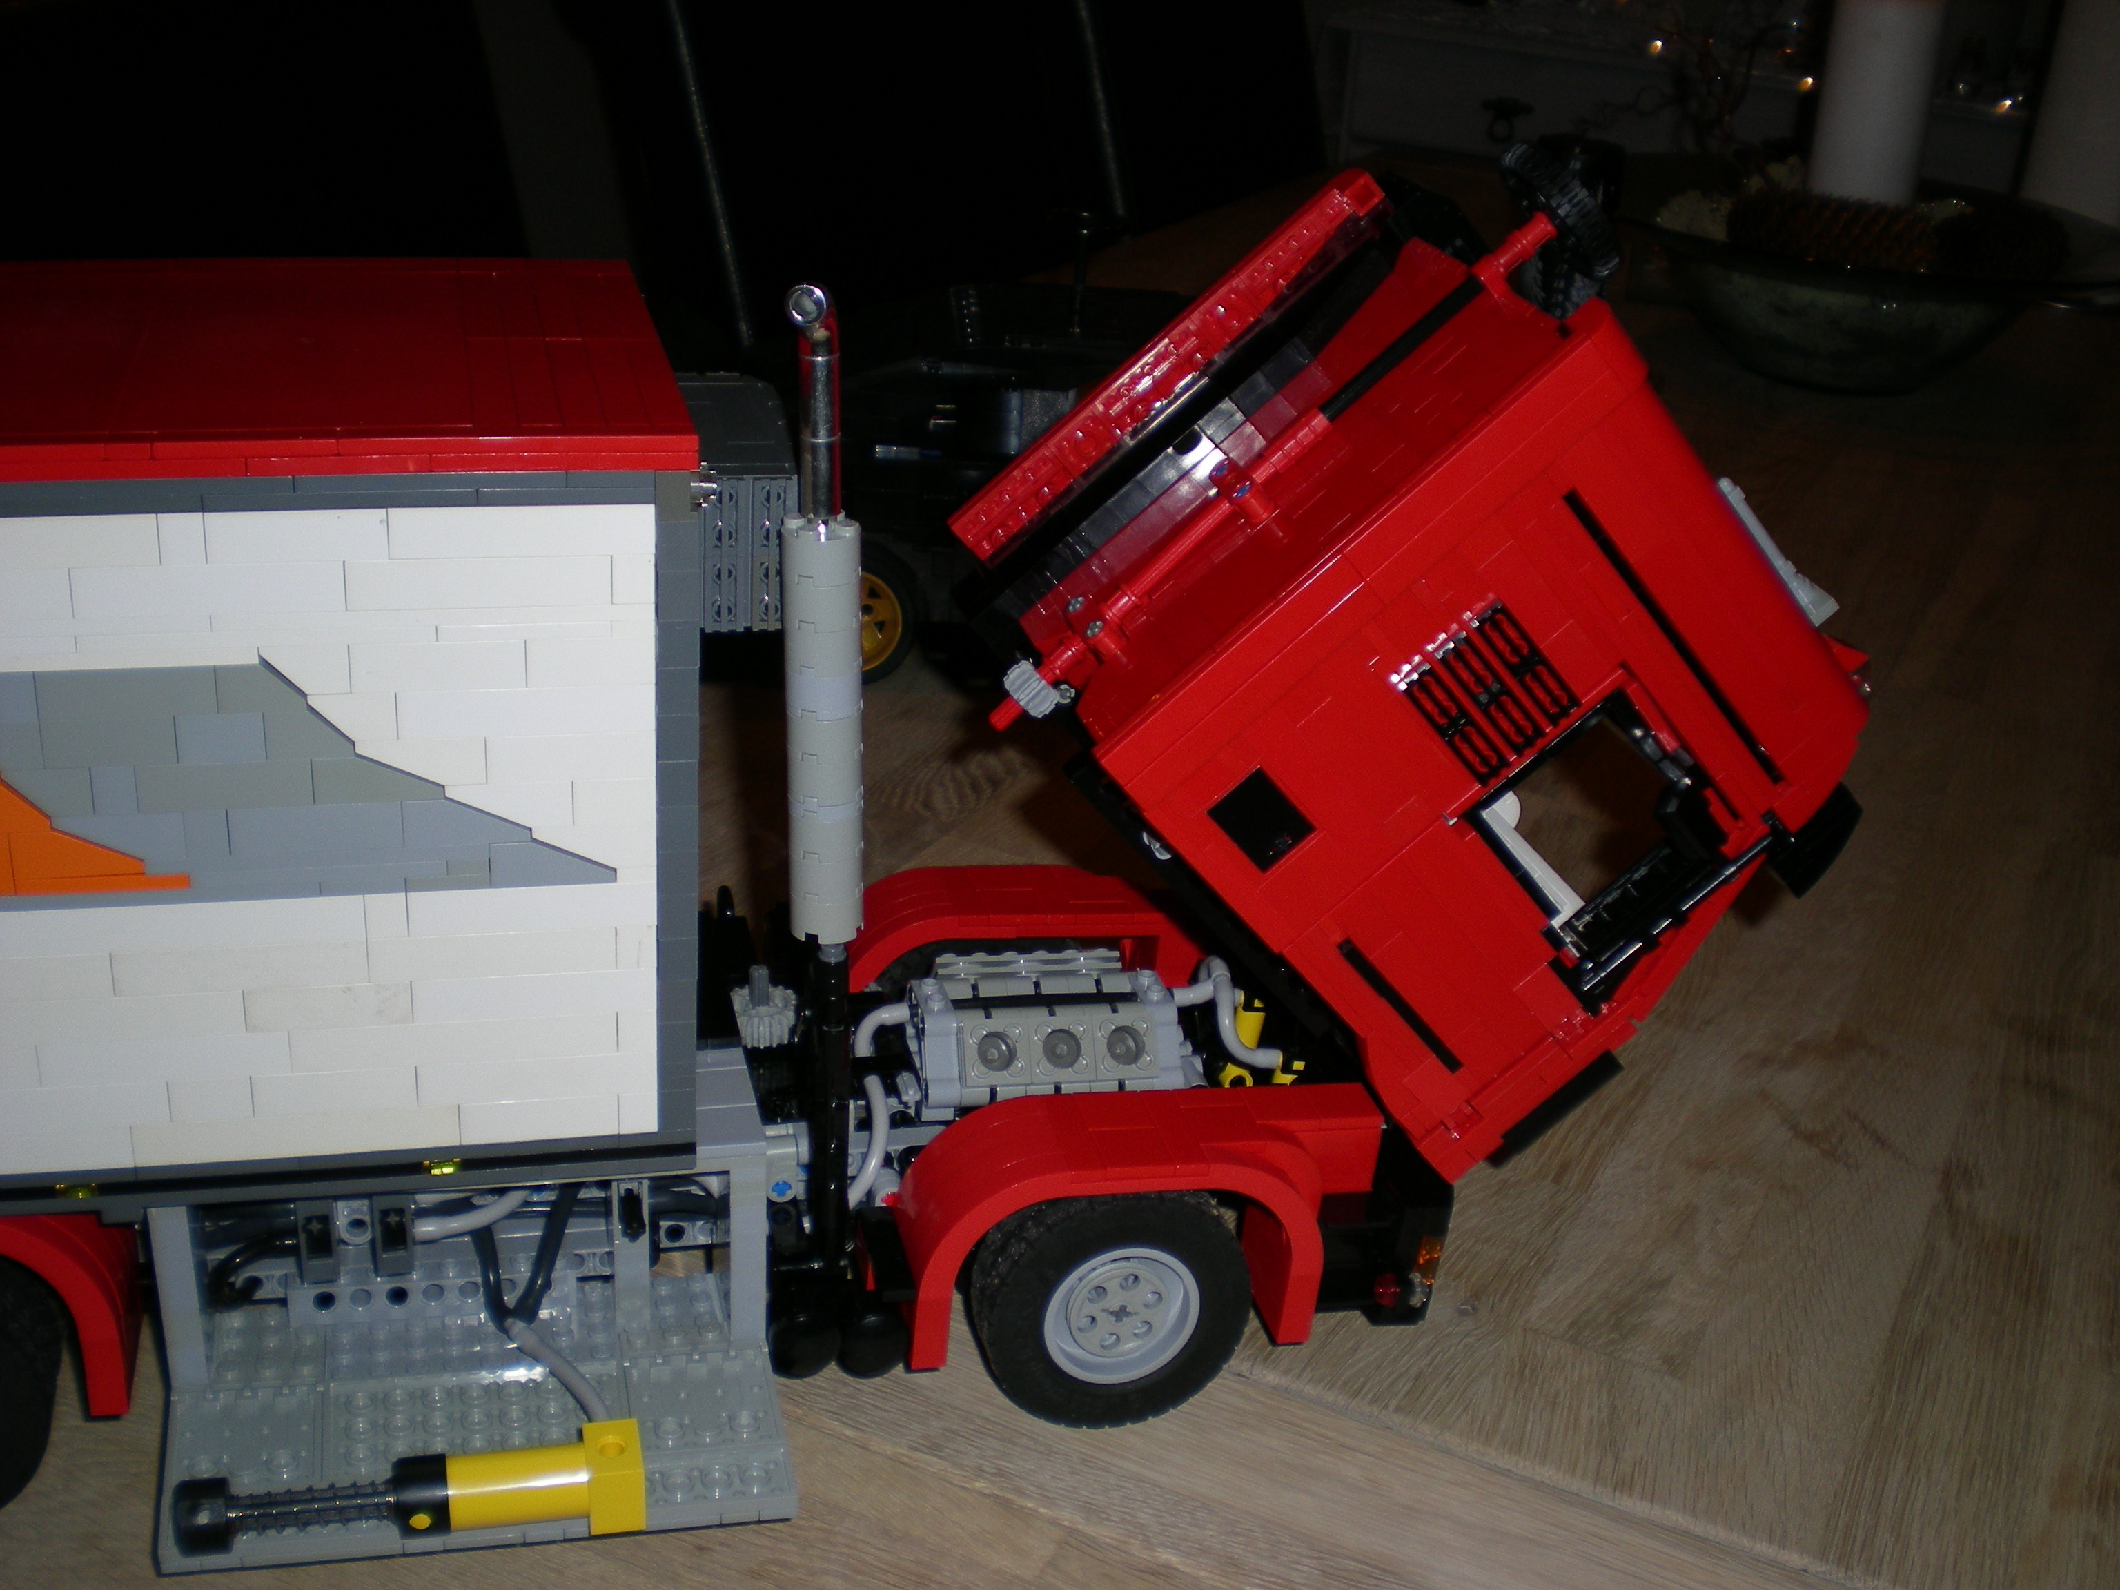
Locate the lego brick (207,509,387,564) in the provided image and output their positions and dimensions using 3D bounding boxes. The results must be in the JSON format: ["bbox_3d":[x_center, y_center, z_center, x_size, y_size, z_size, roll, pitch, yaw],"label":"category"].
[{"bbox_3d":[-0.141,-0.049,0.431,0.032,0.010,0.008,-2,22,-13],"label":"lego brick"}]

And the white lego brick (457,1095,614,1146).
[{"bbox_3d":[-0.108,0.066,0.483,0.032,0.010,0.008,-2,23,-14],"label":"white lego brick"}]

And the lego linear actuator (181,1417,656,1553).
[{"bbox_3d":[-0.130,0.143,0.470,0.091,0.016,0.016,-2,26,-15],"label":"lego linear actuator"}]

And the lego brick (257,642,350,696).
[{"bbox_3d":[-0.140,-0.025,0.433,0.016,0.010,0.008,-2,23,-14],"label":"lego brick"}]

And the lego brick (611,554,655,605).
[{"bbox_3d":[-0.081,-0.043,0.443,0.008,0.010,0.008,-2,23,-14],"label":"lego brick"}]

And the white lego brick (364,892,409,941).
[{"bbox_3d":[-0.132,0.022,0.457,0.008,0.010,0.008,-2,23,-14],"label":"white lego brick"}]

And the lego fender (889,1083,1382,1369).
[{"bbox_3d":[0.018,0.099,0.539,0.112,0.051,0.032,-2,25,-15],"label":"lego fender"}]

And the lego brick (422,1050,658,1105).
[{"bbox_3d":[-0.107,0.057,0.479,0.048,0.010,0.008,-2,23,-14],"label":"lego brick"}]

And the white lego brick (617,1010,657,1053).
[{"bbox_3d":[-0.087,0.047,0.480,0.008,0.010,0.008,-2,23,-14],"label":"white lego brick"}]

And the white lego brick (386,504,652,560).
[{"bbox_3d":[-0.100,-0.051,0.435,0.048,0.010,0.008,-2,23,-14],"label":"white lego brick"}]

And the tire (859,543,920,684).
[{"bbox_3d":[-0.085,-0.076,0.960,0.057,0.057,0.026,6,24,4],"label":"tire"}]

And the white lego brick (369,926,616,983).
[{"bbox_3d":[-0.114,0.031,0.470,0.048,0.010,0.008,-2,22,-13],"label":"white lego brick"}]

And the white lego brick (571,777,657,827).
[{"bbox_3d":[-0.088,0.000,0.460,0.016,0.010,0.008,-2,23,-14],"label":"white lego brick"}]

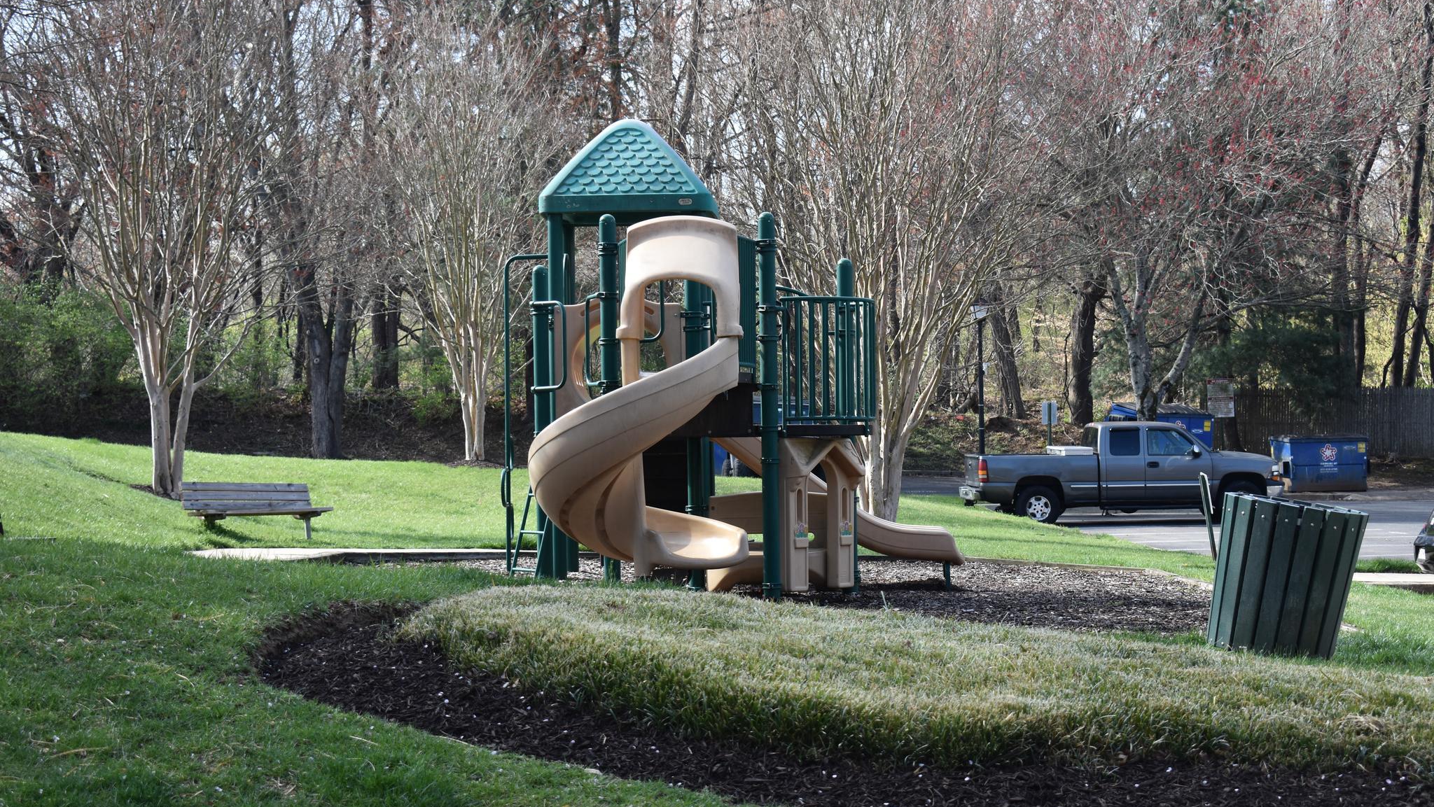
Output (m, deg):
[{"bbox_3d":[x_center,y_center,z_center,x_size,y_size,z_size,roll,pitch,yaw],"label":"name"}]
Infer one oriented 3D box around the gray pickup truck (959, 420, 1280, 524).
[{"bbox_3d":[7.300,1.200,51.800,5.780,1.820,1.980,-1,0,-6],"label":"gray pickup truck"}]

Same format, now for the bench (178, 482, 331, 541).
[{"bbox_3d":[-5.210,1.210,32.500,0.550,0.700,1.850,-1,-1,44],"label":"bench"}]

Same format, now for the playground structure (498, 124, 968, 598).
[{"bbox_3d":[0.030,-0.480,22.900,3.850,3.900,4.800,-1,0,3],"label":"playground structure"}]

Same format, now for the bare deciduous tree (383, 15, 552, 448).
[{"bbox_3d":[-4.150,-2.820,48.200,3.000,7.600,3.000,-1,0,0],"label":"bare deciduous tree"}]

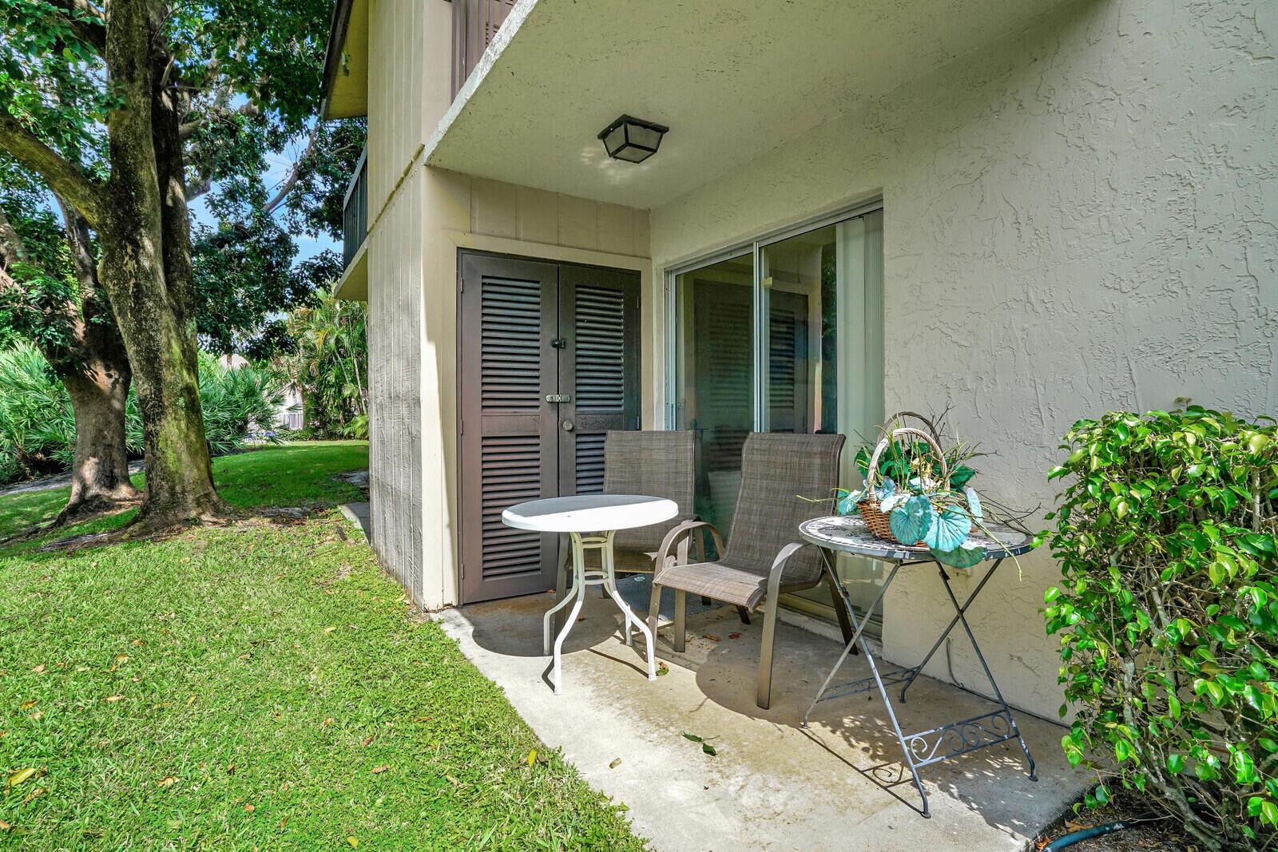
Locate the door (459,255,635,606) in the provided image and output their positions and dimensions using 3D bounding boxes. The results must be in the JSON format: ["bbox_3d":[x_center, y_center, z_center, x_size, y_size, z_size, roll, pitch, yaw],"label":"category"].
[{"bbox_3d":[-0.515,0.000,3.555,1.186,2.040,0.060,0,1,-28],"label":"door"}]

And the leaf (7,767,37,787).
[{"bbox_3d":[-1.851,1.048,1.704,0.036,0.018,0.080,0,1,0],"label":"leaf"}]

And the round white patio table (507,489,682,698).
[{"bbox_3d":[-0.198,0.693,2.430,0.740,0.700,0.740,0,1,0],"label":"round white patio table"}]

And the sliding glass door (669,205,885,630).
[{"bbox_3d":[0.666,-0.031,3.222,0.100,2.042,1.554,-1,1,-37],"label":"sliding glass door"}]

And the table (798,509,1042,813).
[{"bbox_3d":[0.885,0.693,1.860,0.680,0.710,0.680,0,1,-21],"label":"table"}]

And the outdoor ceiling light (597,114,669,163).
[{"bbox_3d":[-0.030,-1.390,2.800,0.250,0.120,0.250,0,1,-29],"label":"outdoor ceiling light"}]

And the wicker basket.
[{"bbox_3d":[0.885,0.168,1.820,0.320,0.340,0.320,-1,1,-38],"label":"wicker basket"}]

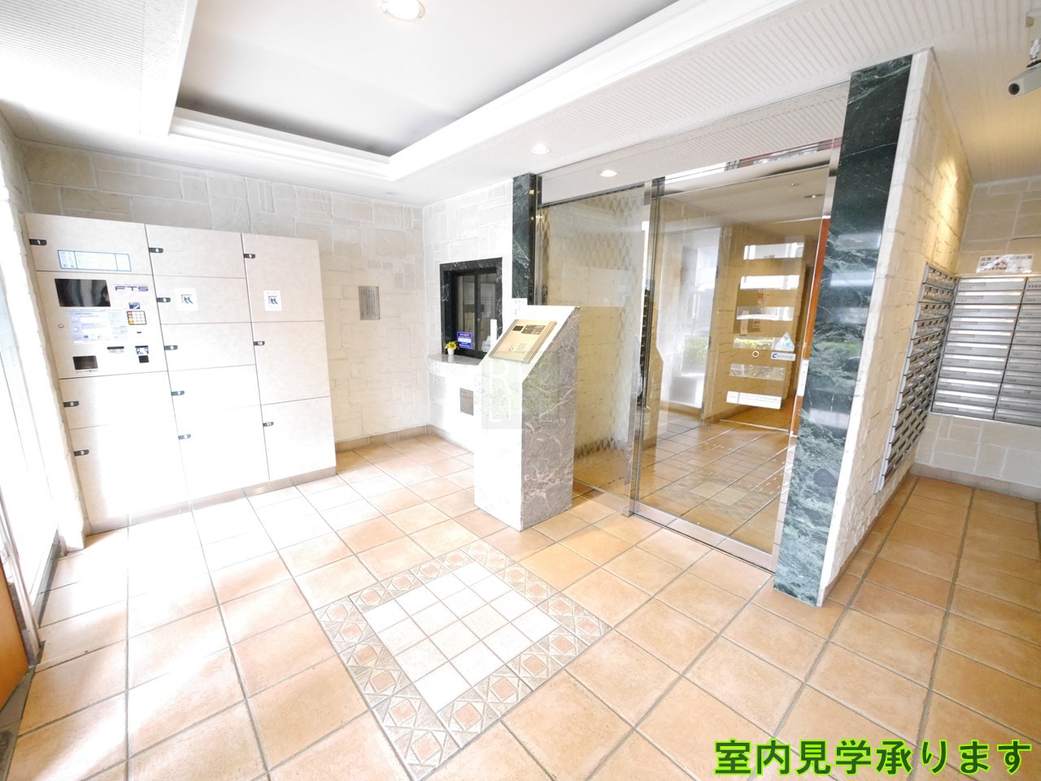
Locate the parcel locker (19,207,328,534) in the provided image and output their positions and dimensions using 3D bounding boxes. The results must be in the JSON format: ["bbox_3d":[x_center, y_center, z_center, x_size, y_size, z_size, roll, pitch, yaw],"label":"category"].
[{"bbox_3d":[-2.280,-0.160,3.100,1.470,1.880,0.550,-9,15,-41],"label":"parcel locker"}]

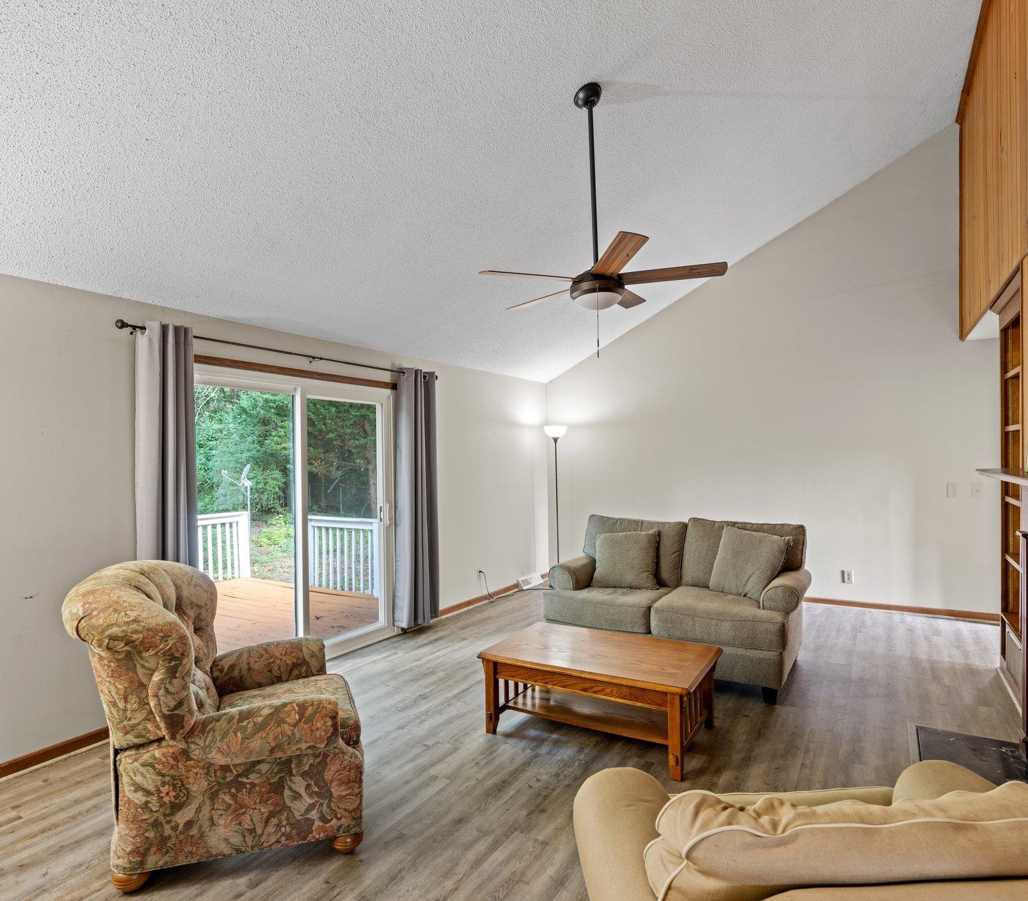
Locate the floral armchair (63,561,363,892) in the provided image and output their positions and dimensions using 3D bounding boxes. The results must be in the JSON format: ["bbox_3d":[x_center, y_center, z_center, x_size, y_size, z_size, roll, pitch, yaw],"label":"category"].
[{"bbox_3d":[-1.184,0.995,2.532,1.066,1.071,0.834,0,0,-17],"label":"floral armchair"}]

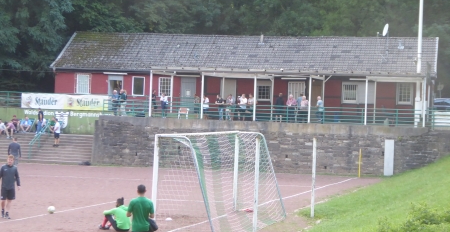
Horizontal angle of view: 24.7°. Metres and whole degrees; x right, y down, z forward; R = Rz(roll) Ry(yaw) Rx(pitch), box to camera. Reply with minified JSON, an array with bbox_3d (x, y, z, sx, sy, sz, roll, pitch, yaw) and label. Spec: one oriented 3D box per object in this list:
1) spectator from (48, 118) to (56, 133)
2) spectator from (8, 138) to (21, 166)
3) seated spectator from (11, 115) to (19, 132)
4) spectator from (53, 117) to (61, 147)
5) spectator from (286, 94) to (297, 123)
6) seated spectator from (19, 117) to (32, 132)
[{"bbox_3d":[-10.360,0.628,62.003,0.500,1.100,0.700,2,0,6],"label":"spectator"},{"bbox_3d":[-10.055,1.961,49.200,0.580,1.824,0.380,2,0,3],"label":"spectator"},{"bbox_3d":[-14.463,0.574,71.000,0.550,1.175,0.750,2,0,6],"label":"seated spectator"},{"bbox_3d":[-9.810,0.984,60.004,0.450,1.700,0.460,2,0,-3],"label":"spectator"},{"bbox_3d":[3.895,-0.425,60.004,0.550,1.720,0.420,2,0,6],"label":"spectator"},{"bbox_3d":[-13.716,0.601,71.000,0.700,1.133,0.780,2,0,0],"label":"seated spectator"}]

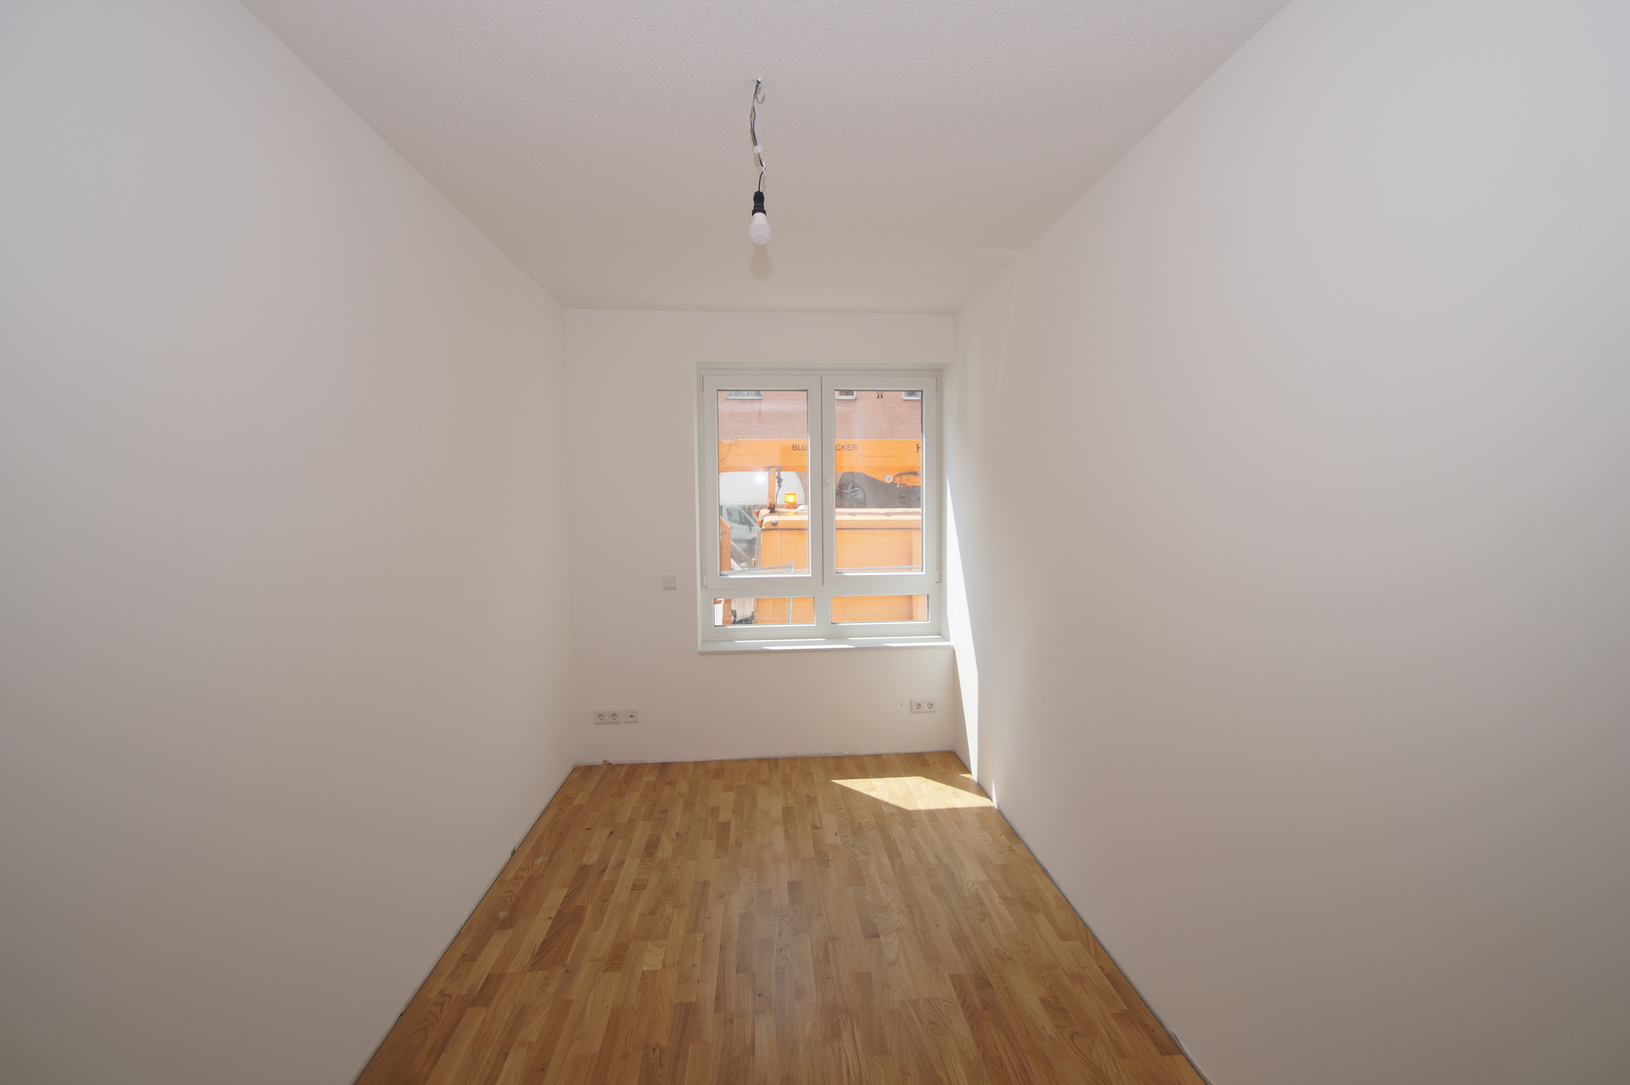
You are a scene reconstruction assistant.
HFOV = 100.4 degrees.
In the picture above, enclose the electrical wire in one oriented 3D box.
[{"bbox_3d":[-0.142,-1.005,1.679,0.037,0.269,0.034,-1,4,-4],"label":"electrical wire"}]

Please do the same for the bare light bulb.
[{"bbox_3d":[-0.136,-0.808,1.692,0.054,0.132,0.054,-1,4,-4],"label":"bare light bulb"}]

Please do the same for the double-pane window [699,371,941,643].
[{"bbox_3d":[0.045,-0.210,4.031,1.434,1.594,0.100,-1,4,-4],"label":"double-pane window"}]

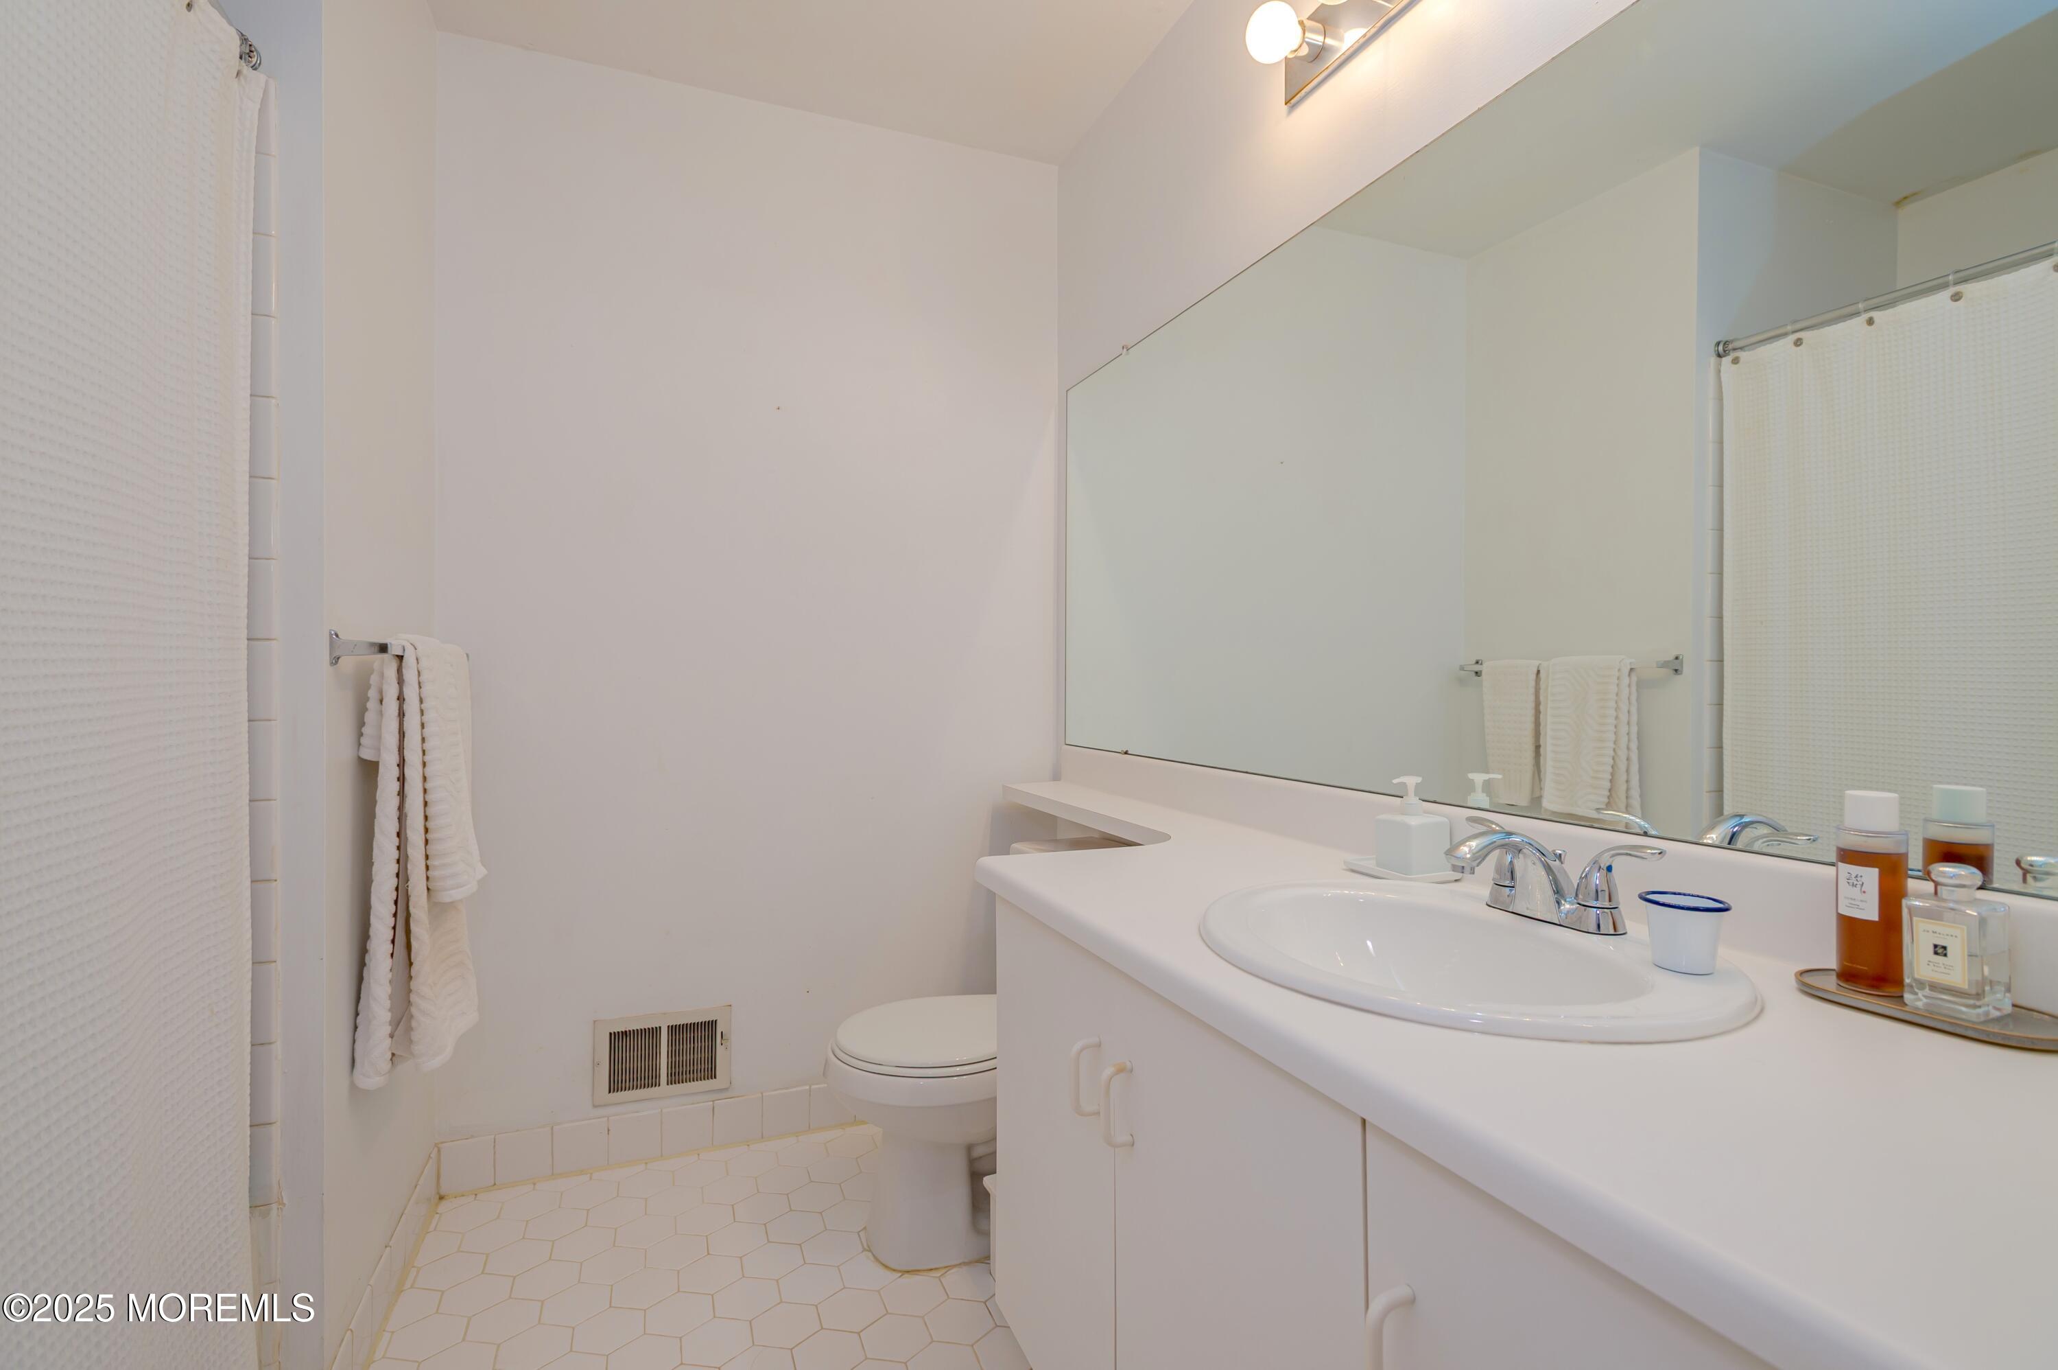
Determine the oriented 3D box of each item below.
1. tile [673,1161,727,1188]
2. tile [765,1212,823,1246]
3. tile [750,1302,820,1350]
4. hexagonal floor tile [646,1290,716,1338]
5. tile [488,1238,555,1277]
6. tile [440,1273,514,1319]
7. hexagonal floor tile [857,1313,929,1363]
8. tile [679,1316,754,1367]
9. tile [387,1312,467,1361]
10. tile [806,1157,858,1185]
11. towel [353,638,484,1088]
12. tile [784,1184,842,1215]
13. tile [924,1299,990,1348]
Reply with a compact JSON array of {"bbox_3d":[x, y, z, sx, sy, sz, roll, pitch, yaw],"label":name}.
[{"bbox_3d":[-0.706,1.058,2.091,0.107,0.009,0.124,0,0,-21],"label":"tile"},{"bbox_3d":[-0.458,1.070,1.909,0.125,0.008,0.108,0,1,9],"label":"tile"},{"bbox_3d":[-0.405,1.072,1.623,0.125,0.008,0.108,0,1,9],"label":"tile"},{"bbox_3d":[-0.600,1.083,1.667,0.108,0.008,0.125,0,1,-21],"label":"hexagonal floor tile"},{"bbox_3d":[-0.964,1.083,1.835,0.108,0.008,0.125,0,1,-21],"label":"tile"},{"bbox_3d":[-0.971,1.074,1.709,0.125,0.008,0.108,0,1,9],"label":"tile"},{"bbox_3d":[-0.220,1.082,1.608,0.108,0.008,0.125,0,1,-21],"label":"hexagonal floor tile"},{"bbox_3d":[-0.500,1.062,1.563,0.107,0.009,0.124,0,0,-21],"label":"tile"},{"bbox_3d":[-0.975,1.064,1.581,0.107,0.009,0.124,0,0,-21],"label":"tile"},{"bbox_3d":[-0.430,1.075,2.146,0.108,0.008,0.125,0,1,-21],"label":"tile"},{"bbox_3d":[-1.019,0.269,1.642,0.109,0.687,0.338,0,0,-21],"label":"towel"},{"bbox_3d":[-0.441,1.069,2.018,0.125,0.008,0.108,0,1,9],"label":"tile"},{"bbox_3d":[-0.117,1.081,1.649,0.108,0.008,0.125,0,1,-21],"label":"tile"}]

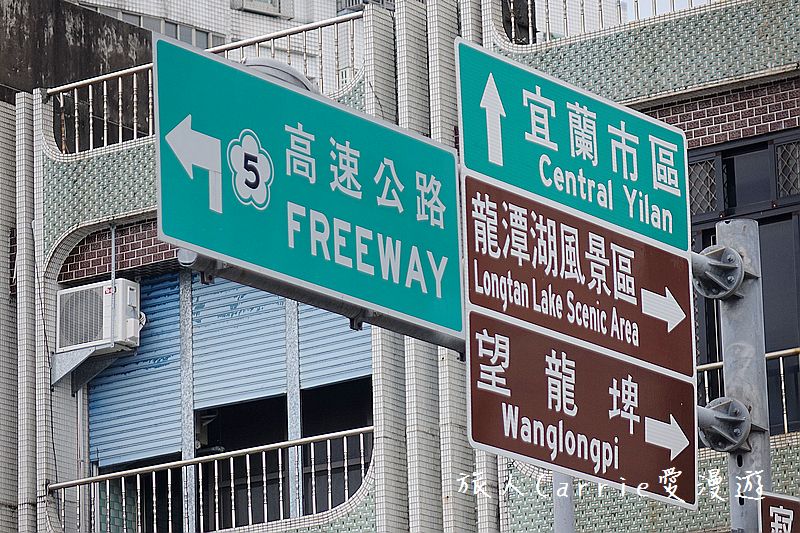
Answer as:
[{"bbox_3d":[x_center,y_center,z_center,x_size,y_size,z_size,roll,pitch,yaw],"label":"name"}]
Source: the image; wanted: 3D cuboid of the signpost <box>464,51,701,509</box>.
[{"bbox_3d":[0.939,0.084,23.615,0.070,2.164,2.225,-12,-18,34],"label":"signpost"}]

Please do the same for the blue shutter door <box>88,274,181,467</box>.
[{"bbox_3d":[-2.207,0.864,37.143,0.978,1.519,0.050,-12,-18,33],"label":"blue shutter door"}]

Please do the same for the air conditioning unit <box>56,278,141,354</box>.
[{"bbox_3d":[-2.504,0.439,36.955,0.685,0.533,0.265,-12,-18,33],"label":"air conditioning unit"}]

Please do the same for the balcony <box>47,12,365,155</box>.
[{"bbox_3d":[-1.606,-1.484,36.538,3.253,0.600,0.050,-12,-18,33],"label":"balcony"}]

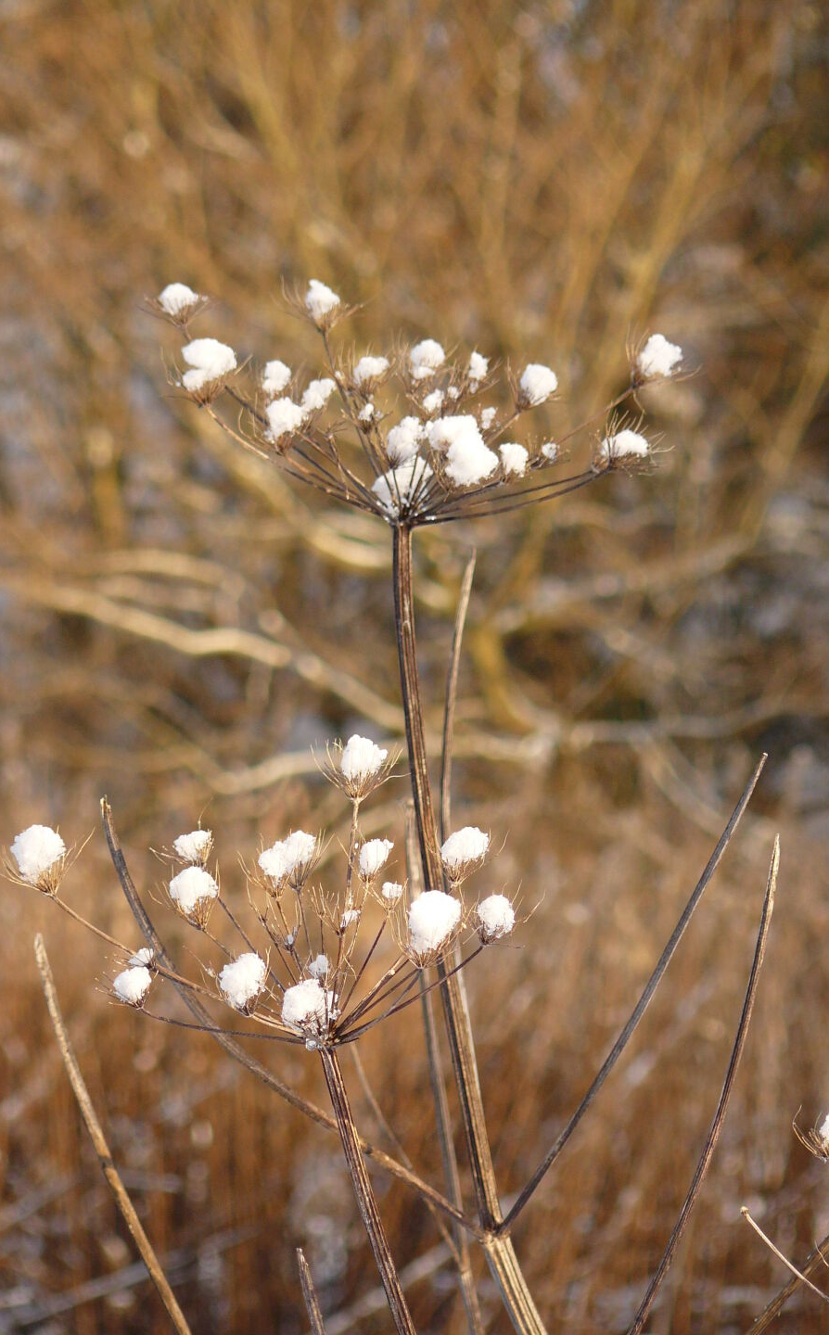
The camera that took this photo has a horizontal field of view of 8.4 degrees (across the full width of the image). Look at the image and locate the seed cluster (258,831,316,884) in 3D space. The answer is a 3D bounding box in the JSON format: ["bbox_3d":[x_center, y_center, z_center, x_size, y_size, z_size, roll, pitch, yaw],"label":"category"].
[{"bbox_3d":[-0.042,0.063,1.877,0.019,0.017,0.014,0,8,0],"label":"seed cluster"}]

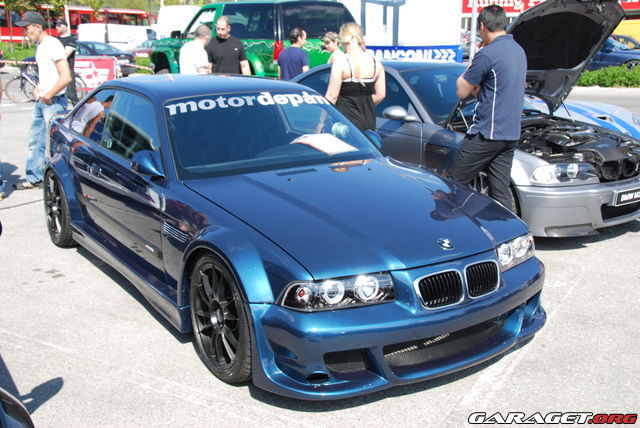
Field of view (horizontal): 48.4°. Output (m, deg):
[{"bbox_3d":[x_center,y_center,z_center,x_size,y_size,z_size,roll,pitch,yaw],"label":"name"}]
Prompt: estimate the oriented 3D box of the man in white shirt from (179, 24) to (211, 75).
[{"bbox_3d":[-1.415,-1.253,8.118,0.400,1.740,0.500,-10,17,-36],"label":"man in white shirt"}]

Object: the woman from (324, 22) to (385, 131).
[{"bbox_3d":[0.278,-0.633,5.761,0.490,1.710,0.340,-1,14,-7],"label":"woman"}]

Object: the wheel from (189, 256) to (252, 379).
[{"bbox_3d":[-0.385,0.492,3.454,0.230,0.635,0.635,-9,17,-33],"label":"wheel"}]

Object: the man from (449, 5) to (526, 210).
[{"bbox_3d":[1.156,-0.495,4.995,0.460,1.830,0.480,11,17,36],"label":"man"}]

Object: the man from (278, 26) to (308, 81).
[{"bbox_3d":[-0.332,-1.436,8.912,0.500,1.730,0.360,11,17,36],"label":"man"}]

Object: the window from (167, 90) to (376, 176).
[{"bbox_3d":[-0.272,-0.492,4.308,1.400,0.110,0.690,-9,52,-33],"label":"window"}]

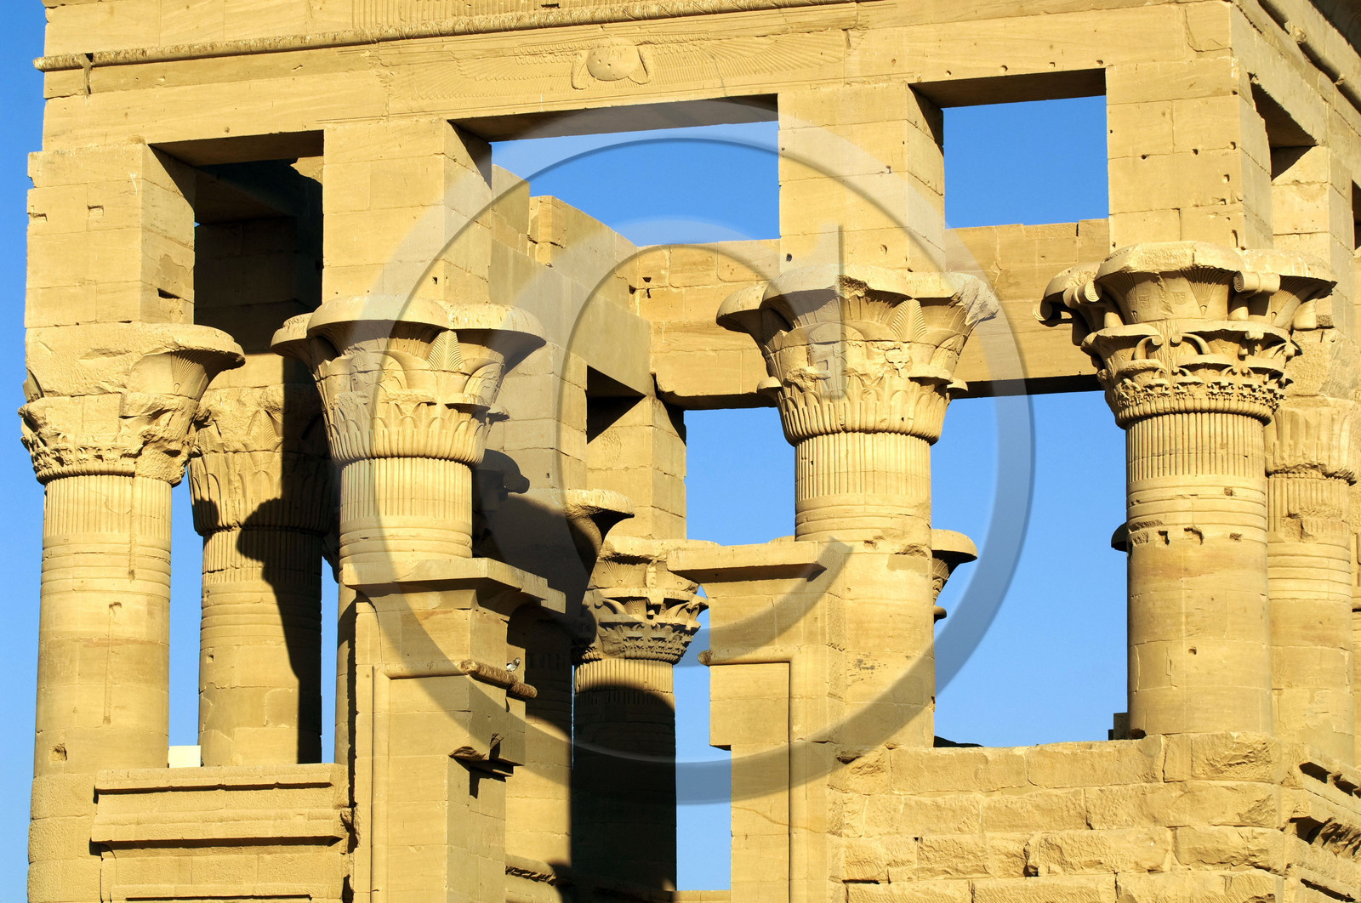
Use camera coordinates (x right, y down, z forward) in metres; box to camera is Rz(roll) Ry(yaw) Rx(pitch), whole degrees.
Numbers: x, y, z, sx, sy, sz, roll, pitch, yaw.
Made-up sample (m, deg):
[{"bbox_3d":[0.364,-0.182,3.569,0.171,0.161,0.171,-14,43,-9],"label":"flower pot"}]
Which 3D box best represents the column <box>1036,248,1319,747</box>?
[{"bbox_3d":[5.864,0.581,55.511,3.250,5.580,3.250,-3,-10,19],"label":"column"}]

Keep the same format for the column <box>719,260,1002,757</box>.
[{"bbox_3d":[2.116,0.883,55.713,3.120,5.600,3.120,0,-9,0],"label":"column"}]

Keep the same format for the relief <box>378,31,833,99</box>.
[{"bbox_3d":[-0.817,-4.656,57.987,5.750,0.660,0.150,-3,-10,19],"label":"relief"}]

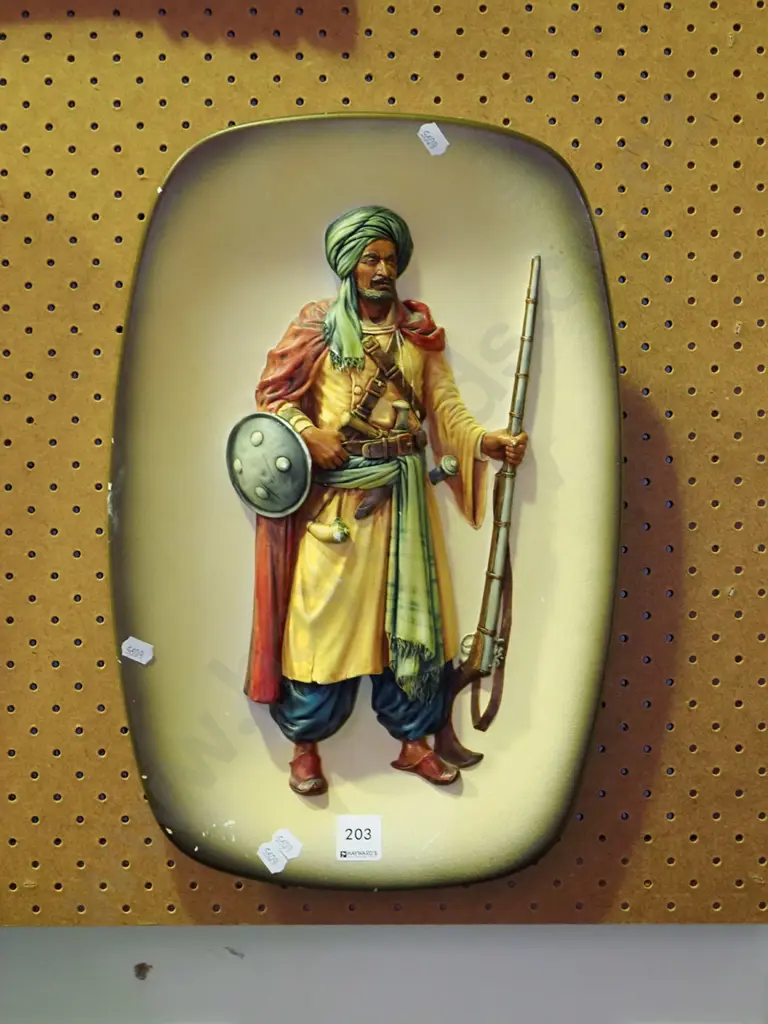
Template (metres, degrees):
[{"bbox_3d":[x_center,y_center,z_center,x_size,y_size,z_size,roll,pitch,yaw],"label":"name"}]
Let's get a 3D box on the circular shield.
[{"bbox_3d":[-0.064,-0.024,1.208,0.057,0.058,0.014,1,10,34],"label":"circular shield"}]

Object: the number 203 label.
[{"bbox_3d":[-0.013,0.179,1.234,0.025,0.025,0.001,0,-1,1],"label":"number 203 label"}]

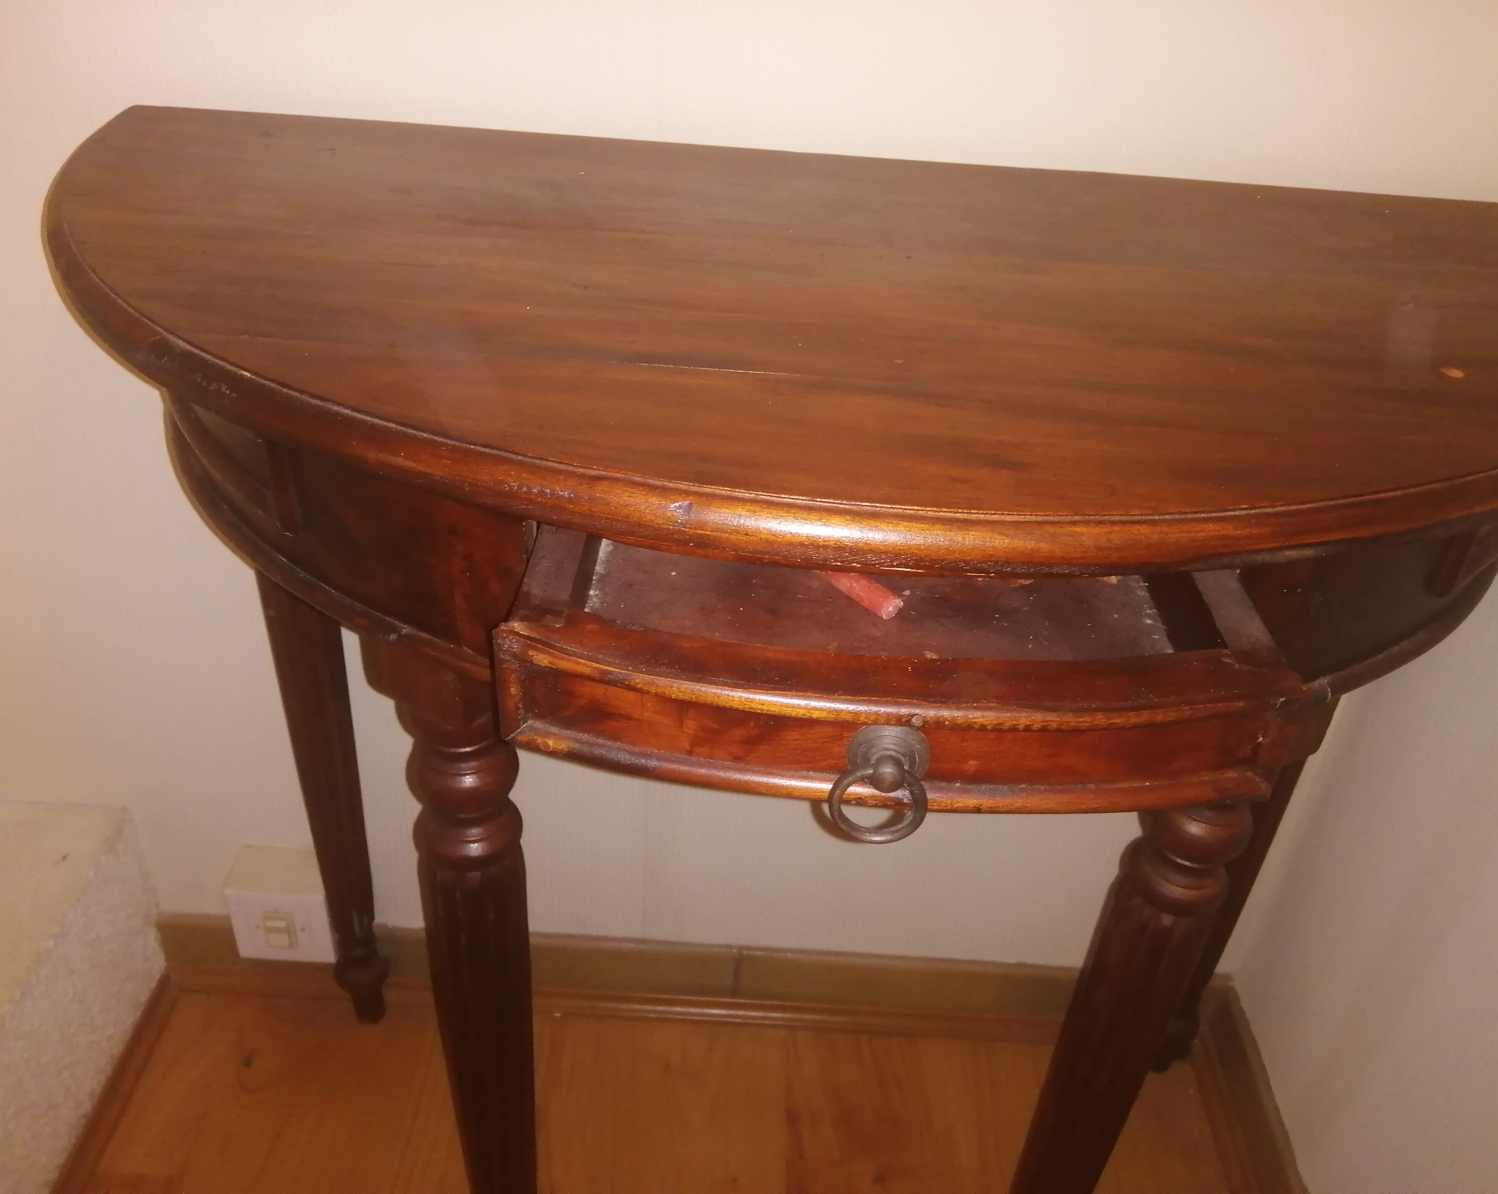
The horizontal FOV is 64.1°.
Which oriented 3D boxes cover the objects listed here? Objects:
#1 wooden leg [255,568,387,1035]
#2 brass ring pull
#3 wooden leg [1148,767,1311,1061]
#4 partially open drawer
[{"bbox_3d":[-0.325,0.113,0.917,0.056,0.672,0.056,4,34,-2],"label":"wooden leg"},{"bbox_3d":[0.042,0.063,0.387,0.033,0.039,0.022,4,34,-2],"label":"brass ring pull"},{"bbox_3d":[0.400,0.160,0.937,0.056,0.672,0.056,4,34,-2],"label":"wooden leg"},{"bbox_3d":[0.050,-0.027,0.499,0.265,0.048,0.278,4,34,-2],"label":"partially open drawer"}]

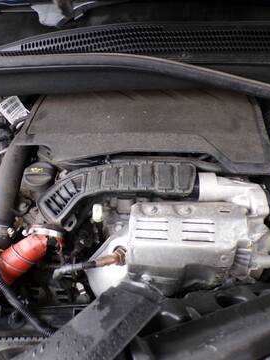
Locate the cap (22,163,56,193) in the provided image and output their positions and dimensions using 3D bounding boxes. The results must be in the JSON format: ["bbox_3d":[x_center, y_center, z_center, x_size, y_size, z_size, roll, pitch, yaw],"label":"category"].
[{"bbox_3d":[-0.197,-0.001,0.680,0.060,0.042,0.060,0,43,0],"label":"cap"}]

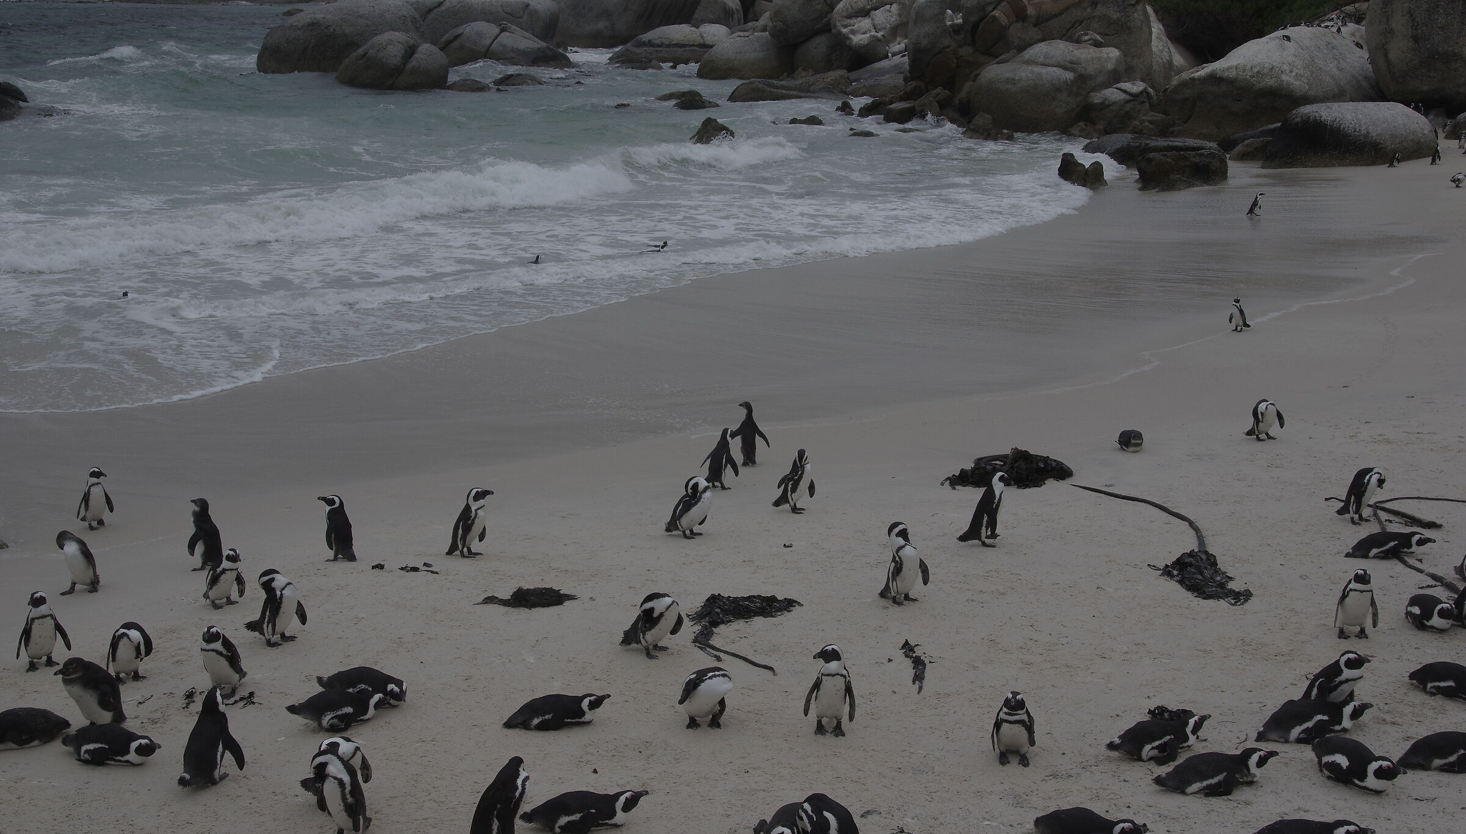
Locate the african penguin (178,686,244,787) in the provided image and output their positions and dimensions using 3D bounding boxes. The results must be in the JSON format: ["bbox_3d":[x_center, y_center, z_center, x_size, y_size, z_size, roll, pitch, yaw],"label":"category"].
[{"bbox_3d":[-2.730,1.659,9.138,0.293,0.506,0.282,9,18,32],"label":"african penguin"}]

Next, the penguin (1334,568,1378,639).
[{"bbox_3d":[4.358,1.268,12.180,0.300,0.510,0.250,4,15,12],"label":"penguin"}]

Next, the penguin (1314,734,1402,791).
[{"bbox_3d":[3.323,1.831,9.335,0.220,0.220,0.530,-14,20,-41],"label":"penguin"}]

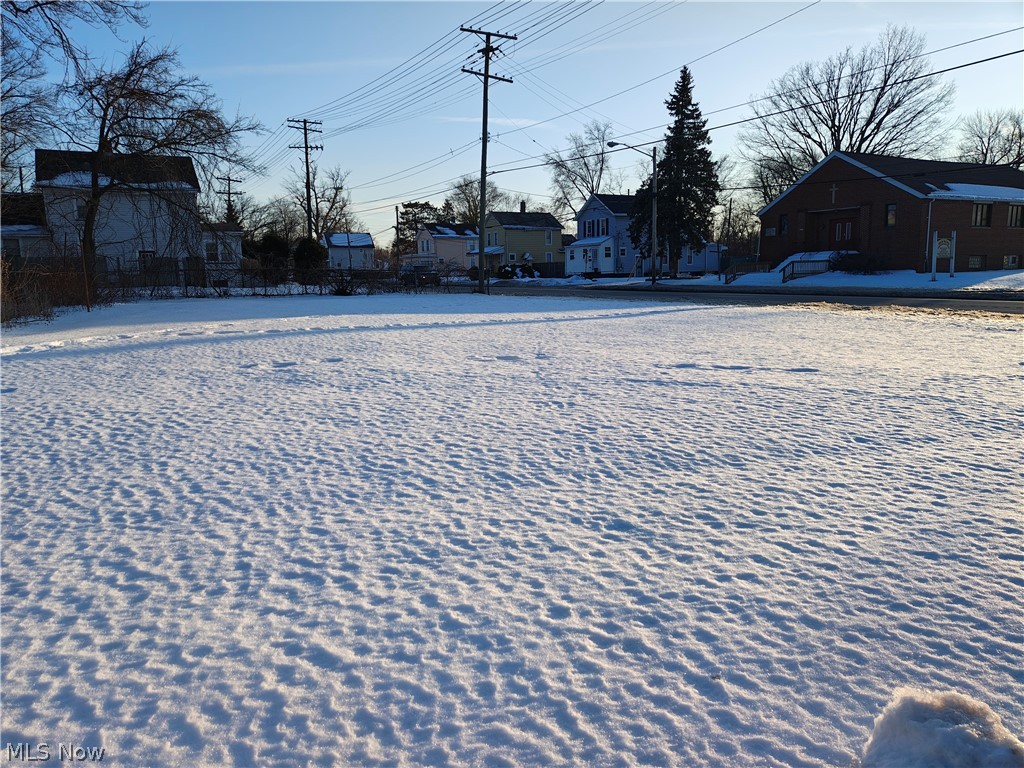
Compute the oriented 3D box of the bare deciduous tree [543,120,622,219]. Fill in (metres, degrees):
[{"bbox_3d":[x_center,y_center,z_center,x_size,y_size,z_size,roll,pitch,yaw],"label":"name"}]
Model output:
[{"bbox_3d":[7.960,-20.720,82.760,9.000,17.200,9.000,-1,8,0],"label":"bare deciduous tree"}]

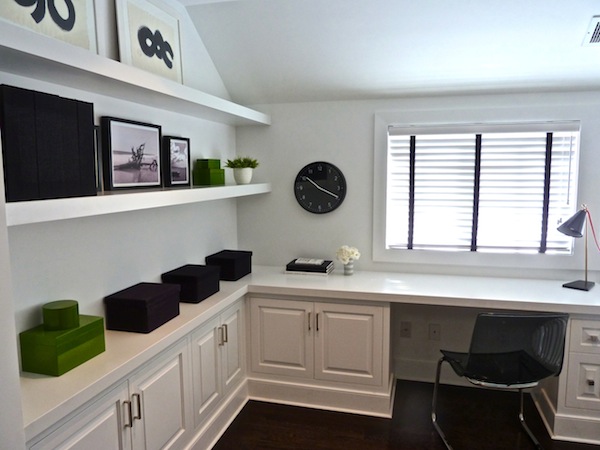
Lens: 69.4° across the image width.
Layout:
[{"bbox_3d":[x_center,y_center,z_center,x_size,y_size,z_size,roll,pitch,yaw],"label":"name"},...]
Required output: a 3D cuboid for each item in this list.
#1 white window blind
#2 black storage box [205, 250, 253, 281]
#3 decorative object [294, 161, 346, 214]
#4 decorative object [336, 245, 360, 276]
[{"bbox_3d":[1.115,-0.232,2.744,1.099,0.803,0.060,1,7,16],"label":"white window blind"},{"bbox_3d":[-0.464,0.263,2.871,0.210,0.150,0.260,1,7,16],"label":"black storage box"},{"bbox_3d":[0.140,-0.258,2.987,0.364,0.364,0.042,1,7,16],"label":"decorative object"},{"bbox_3d":[0.321,0.230,2.888,0.164,0.192,0.155,1,7,16],"label":"decorative object"}]

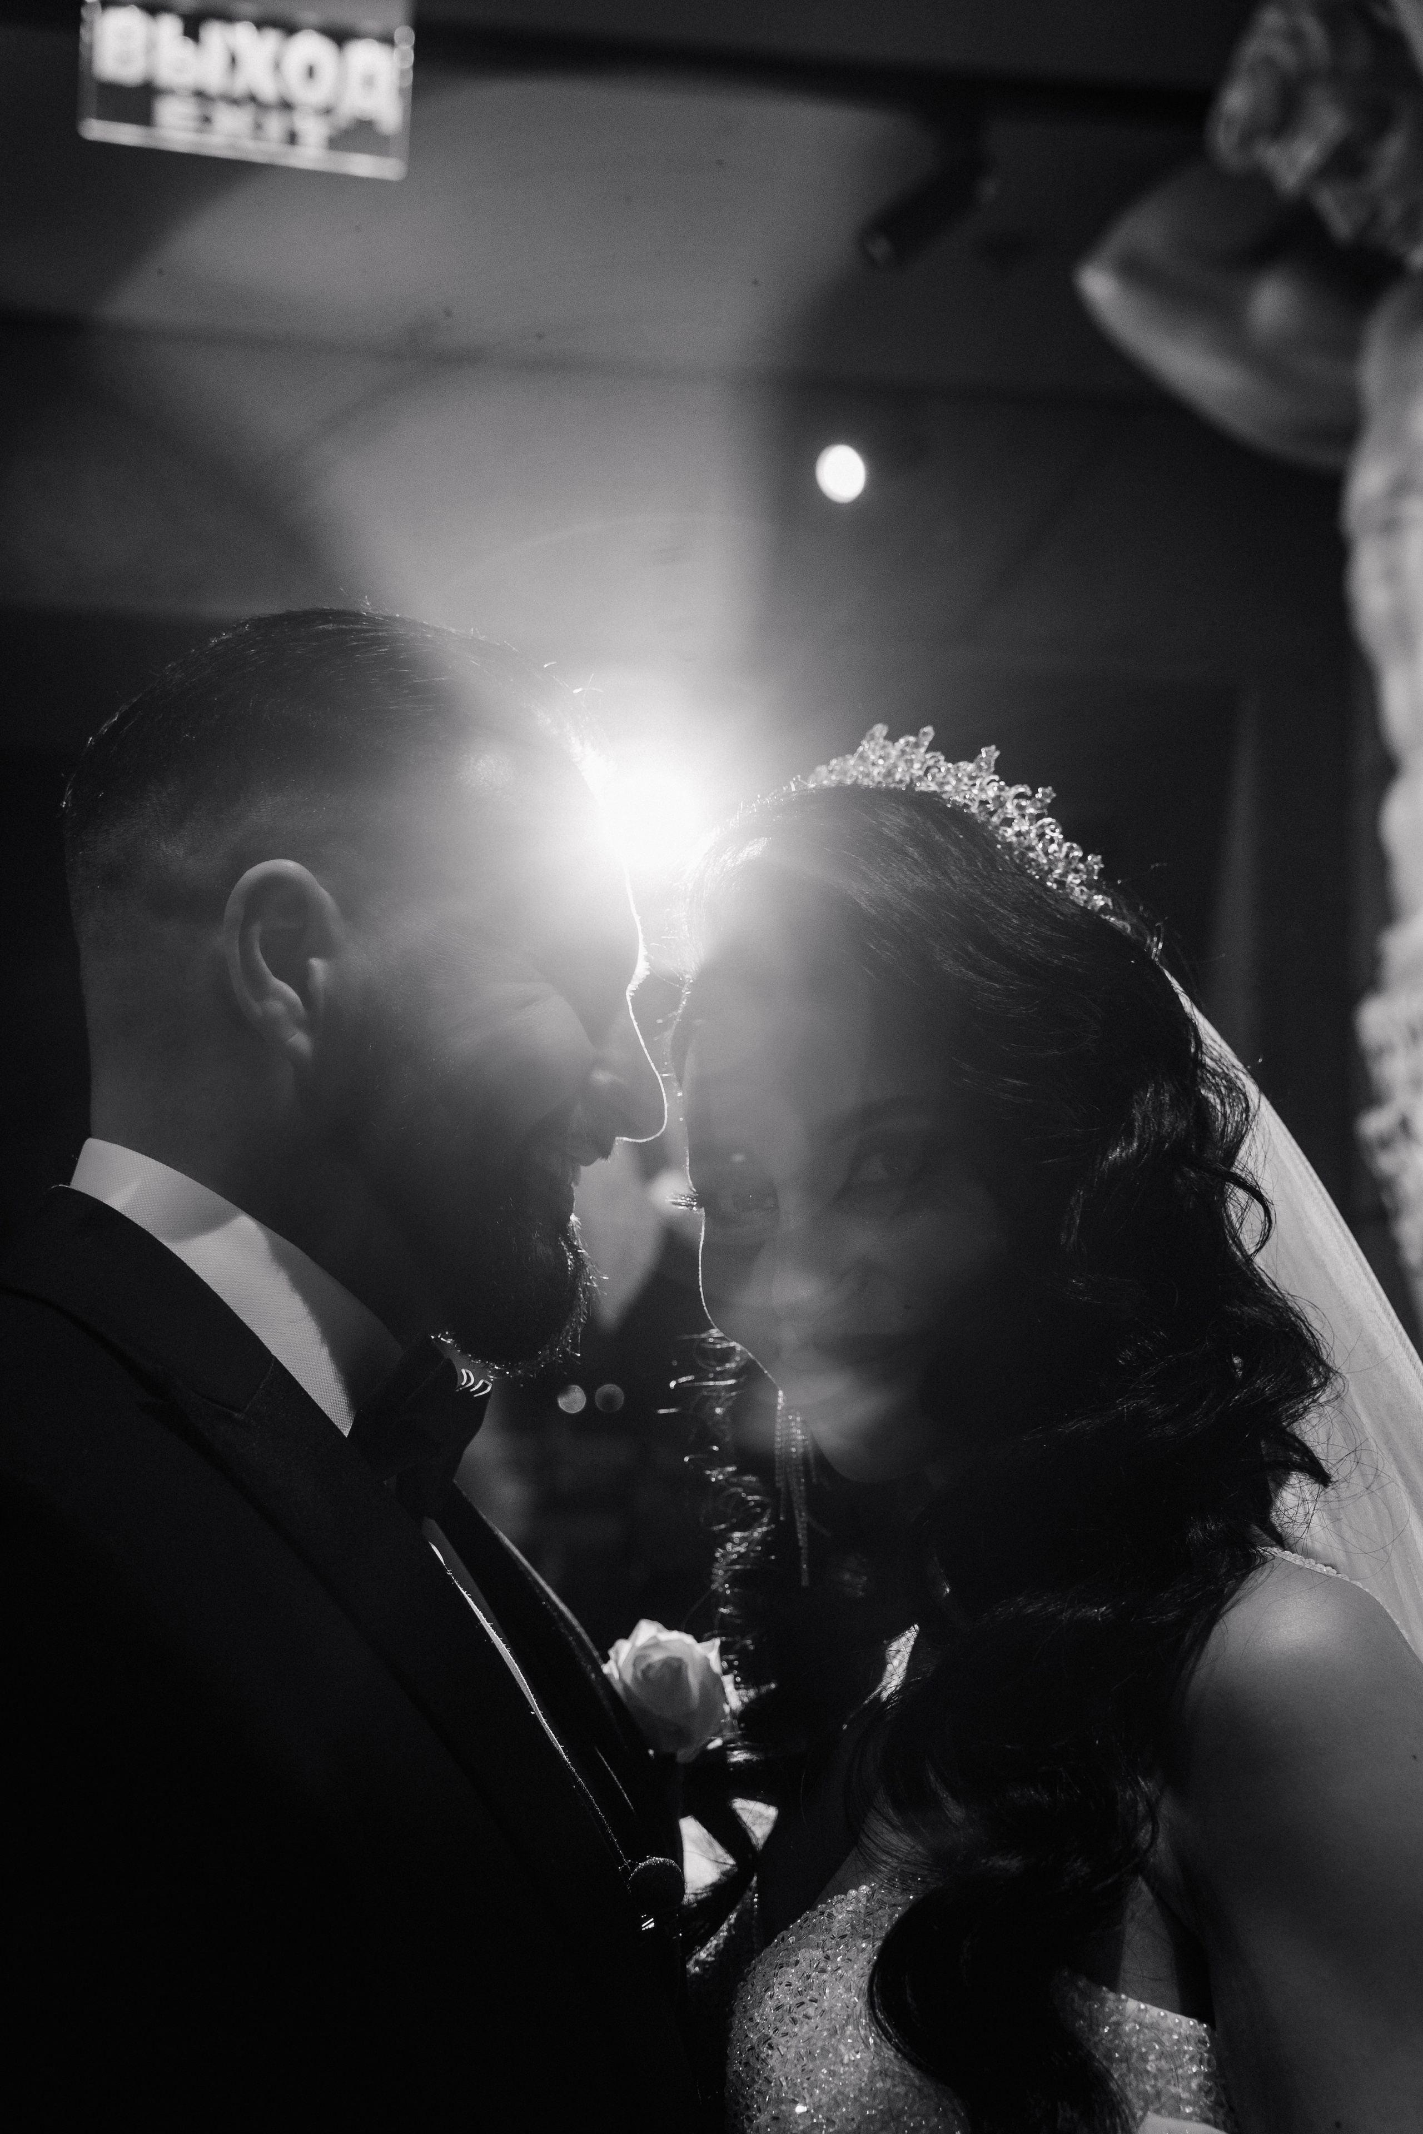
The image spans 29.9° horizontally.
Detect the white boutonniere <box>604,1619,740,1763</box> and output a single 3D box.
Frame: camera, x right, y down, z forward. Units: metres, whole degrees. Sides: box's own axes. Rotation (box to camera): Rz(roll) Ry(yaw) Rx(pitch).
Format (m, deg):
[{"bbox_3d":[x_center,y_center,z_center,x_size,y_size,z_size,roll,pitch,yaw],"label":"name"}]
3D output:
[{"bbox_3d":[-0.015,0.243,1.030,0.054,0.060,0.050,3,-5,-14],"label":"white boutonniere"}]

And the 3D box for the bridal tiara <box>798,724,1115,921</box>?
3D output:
[{"bbox_3d":[0.093,-0.091,1.040,0.145,0.080,0.070,-9,5,32],"label":"bridal tiara"}]

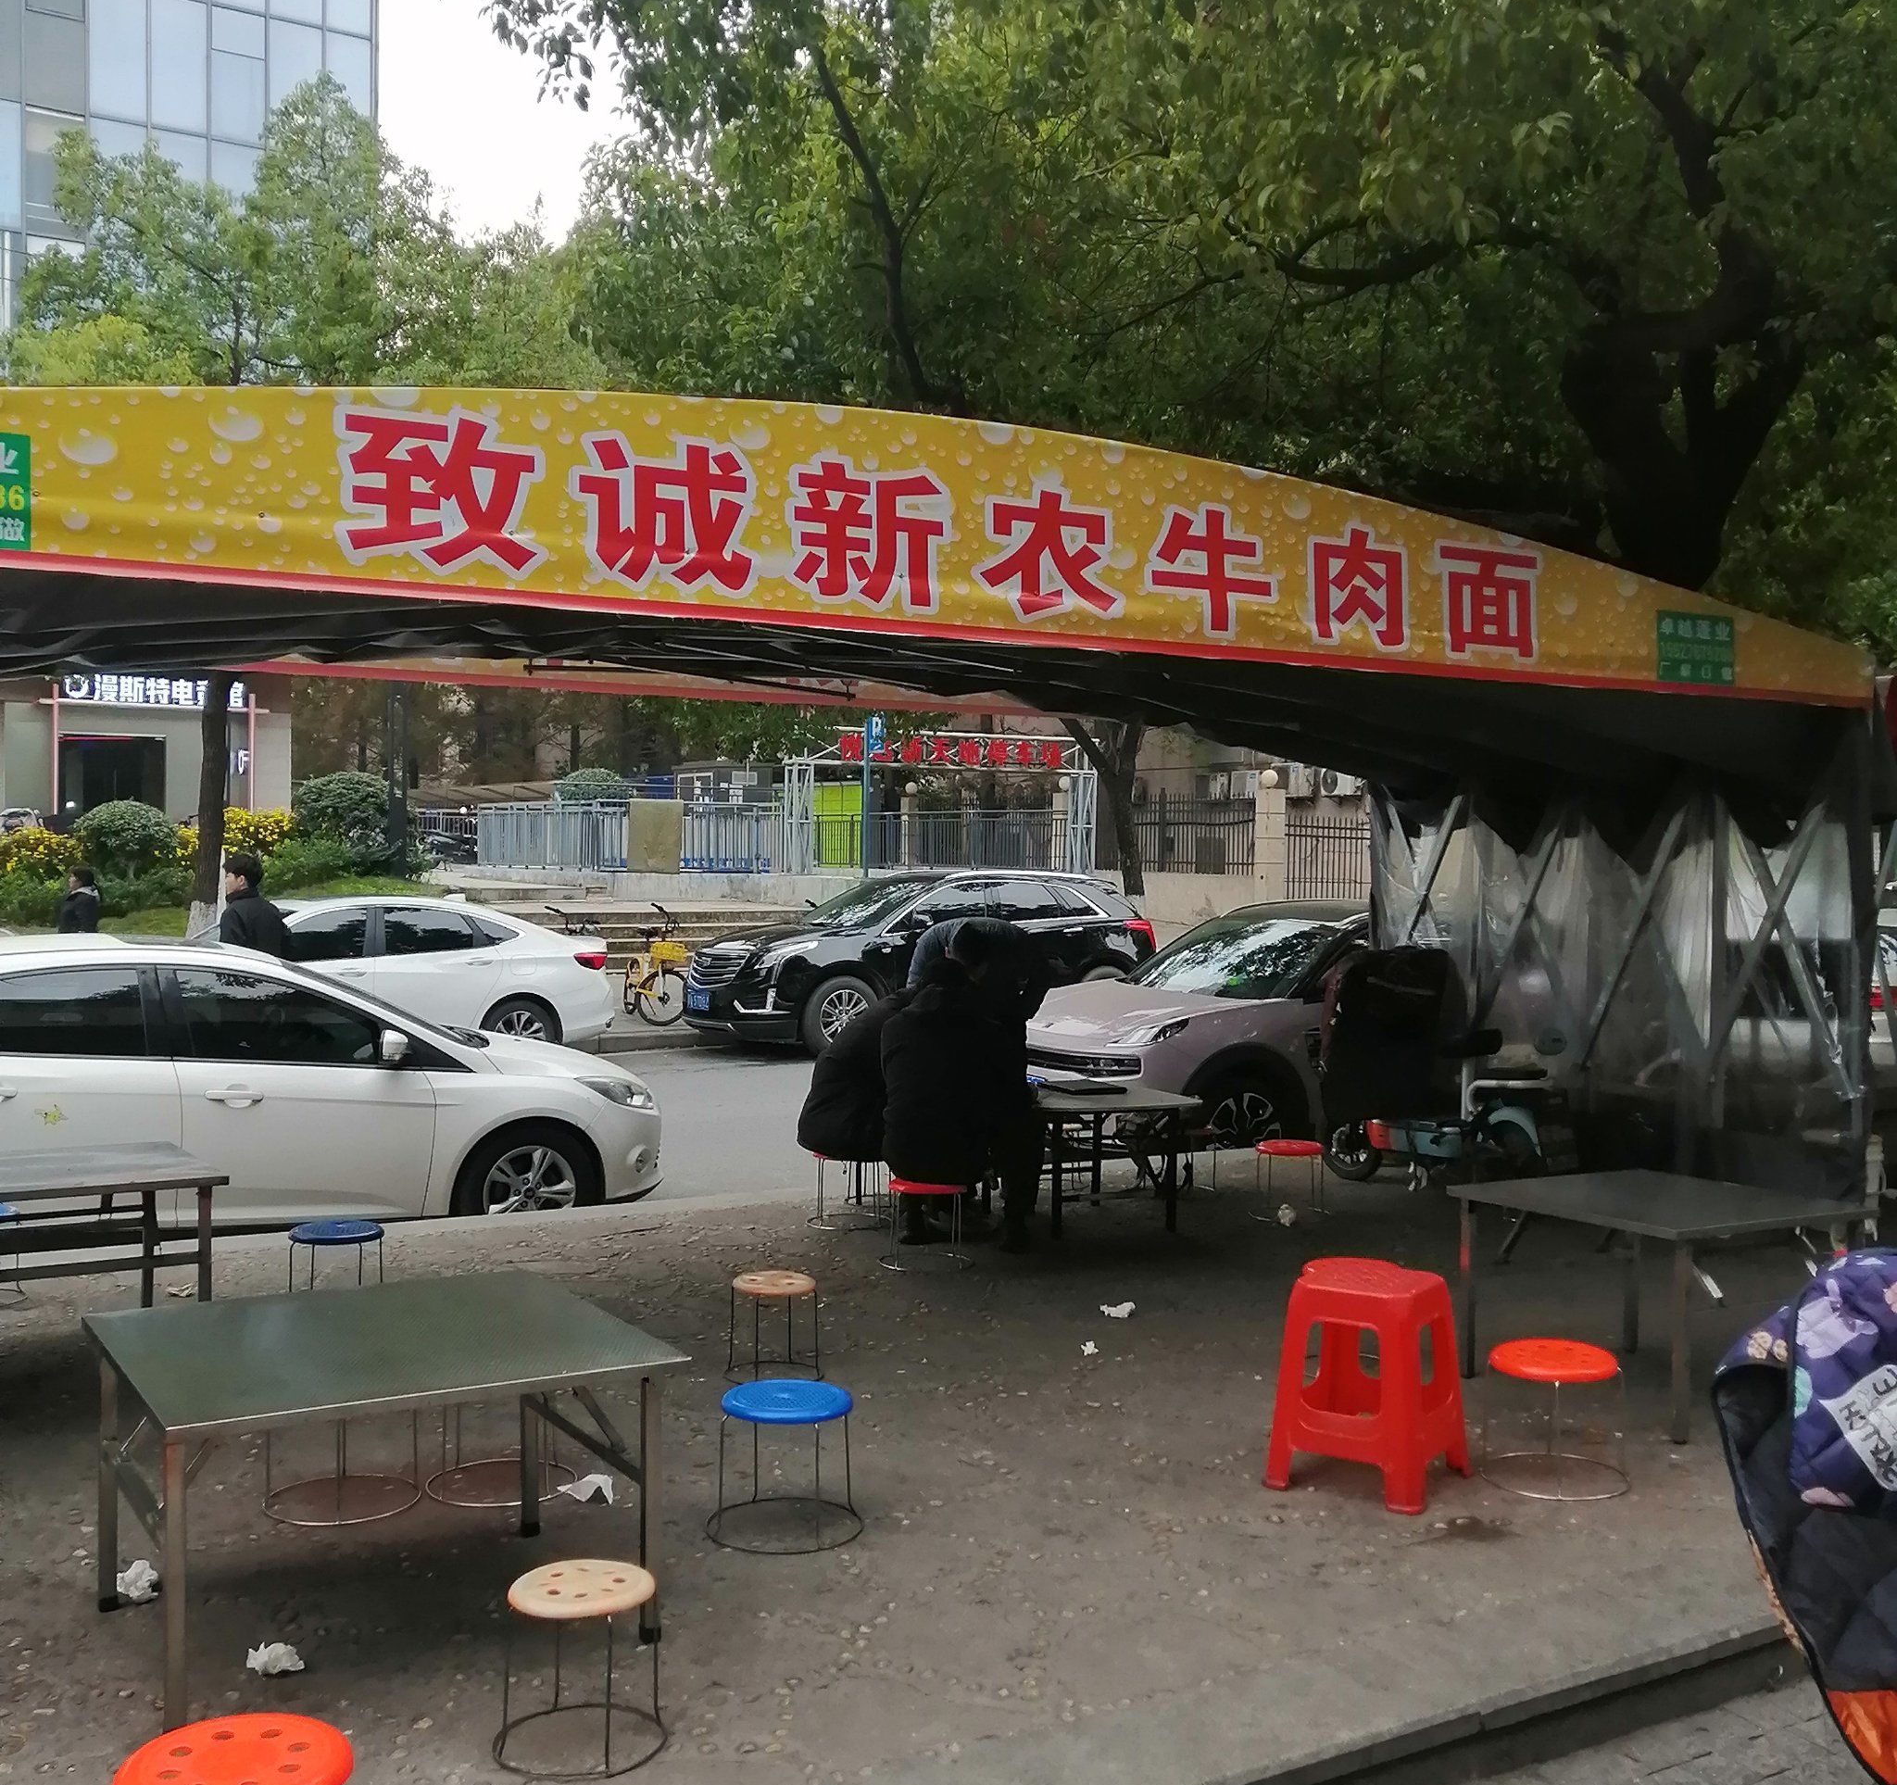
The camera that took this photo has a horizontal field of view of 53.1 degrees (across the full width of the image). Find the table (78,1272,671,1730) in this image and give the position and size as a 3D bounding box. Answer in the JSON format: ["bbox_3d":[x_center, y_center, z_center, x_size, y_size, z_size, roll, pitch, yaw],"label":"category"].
[{"bbox_3d":[-1.105,1.136,3.674,0.925,0.555,0.852,0,1,-33],"label":"table"}]

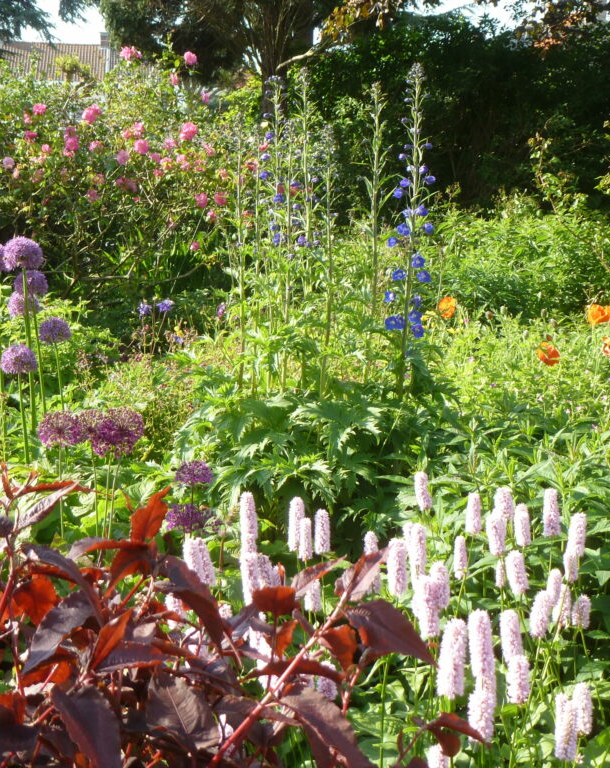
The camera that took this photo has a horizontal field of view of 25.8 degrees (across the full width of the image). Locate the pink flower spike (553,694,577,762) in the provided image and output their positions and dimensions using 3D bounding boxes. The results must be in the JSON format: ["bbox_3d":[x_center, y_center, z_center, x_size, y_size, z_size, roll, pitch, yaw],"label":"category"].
[{"bbox_3d":[0.271,0.355,1.380,0.022,0.069,0.022,0,12,0],"label":"pink flower spike"}]

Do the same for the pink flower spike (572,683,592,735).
[{"bbox_3d":[0.307,0.361,1.480,0.022,0.058,0.022,-4,9,0],"label":"pink flower spike"}]

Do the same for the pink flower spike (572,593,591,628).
[{"bbox_3d":[0.349,0.288,1.680,0.020,0.041,0.020,6,12,0],"label":"pink flower spike"}]

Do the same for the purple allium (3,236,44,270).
[{"bbox_3d":[-0.761,-0.353,3.600,0.106,0.092,0.106,0,12,0],"label":"purple allium"}]

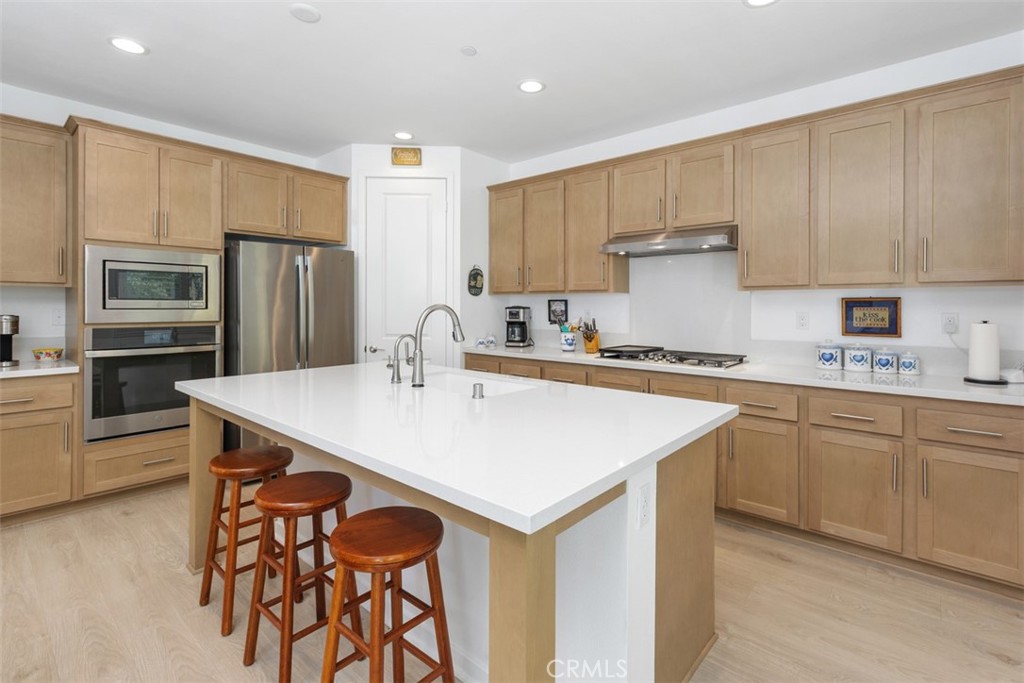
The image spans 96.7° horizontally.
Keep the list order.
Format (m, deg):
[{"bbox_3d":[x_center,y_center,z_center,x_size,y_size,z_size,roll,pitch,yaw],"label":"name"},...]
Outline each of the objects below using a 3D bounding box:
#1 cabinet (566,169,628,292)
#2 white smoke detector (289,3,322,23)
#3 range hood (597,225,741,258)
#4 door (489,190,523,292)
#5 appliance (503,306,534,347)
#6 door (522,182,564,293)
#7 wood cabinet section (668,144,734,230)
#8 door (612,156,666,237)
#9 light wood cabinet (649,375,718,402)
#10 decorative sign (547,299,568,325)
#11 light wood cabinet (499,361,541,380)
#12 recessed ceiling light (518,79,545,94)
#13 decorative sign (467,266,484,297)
[{"bbox_3d":[0.706,-0.878,3.735,0.433,0.972,0.330,2,3,40],"label":"cabinet"},{"bbox_3d":[-1.012,-1.609,2.233,0.142,0.033,0.142,0,3,0],"label":"white smoke detector"},{"bbox_3d":[1.143,-0.705,3.255,0.915,0.131,0.508,2,4,40],"label":"range hood"},{"bbox_3d":[-0.043,-0.960,4.404,0.417,0.974,0.030,3,4,41],"label":"door"},{"bbox_3d":[0.054,-0.129,4.130,0.190,0.368,0.240,1,3,22],"label":"appliance"},{"bbox_3d":[0.285,-0.886,3.886,0.390,0.913,0.028,2,3,40],"label":"door"},{"bbox_3d":[1.349,-1.084,3.240,0.438,0.517,0.030,3,4,41],"label":"wood cabinet section"},{"bbox_3d":[0.932,-1.052,3.338,0.396,0.491,0.028,2,3,40],"label":"door"},{"bbox_3d":[1.246,0.594,3.080,0.452,0.780,0.580,2,3,40],"label":"light wood cabinet"},{"bbox_3d":[0.423,-0.277,4.178,0.227,0.216,0.022,2,3,40],"label":"decorative sign"},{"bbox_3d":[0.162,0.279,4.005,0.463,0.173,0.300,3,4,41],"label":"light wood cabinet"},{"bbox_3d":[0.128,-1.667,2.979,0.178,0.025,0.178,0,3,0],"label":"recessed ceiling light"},{"bbox_3d":[-0.337,-0.581,4.407,0.015,0.291,0.213,3,4,41],"label":"decorative sign"}]

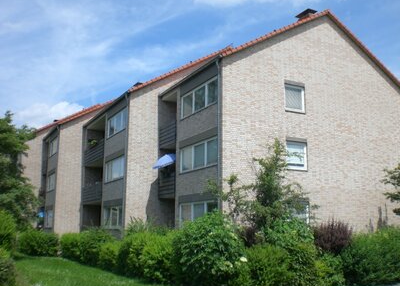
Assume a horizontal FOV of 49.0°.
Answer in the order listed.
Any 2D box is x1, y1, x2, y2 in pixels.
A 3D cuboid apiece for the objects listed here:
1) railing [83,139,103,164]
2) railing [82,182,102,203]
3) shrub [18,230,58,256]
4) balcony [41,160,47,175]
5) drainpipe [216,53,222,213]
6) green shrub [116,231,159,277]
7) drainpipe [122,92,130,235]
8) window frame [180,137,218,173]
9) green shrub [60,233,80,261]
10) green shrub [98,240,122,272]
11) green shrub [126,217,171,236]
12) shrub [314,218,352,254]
[{"bbox_3d":[-7.288,0.757,29.992,0.120,1.100,5.100,6,-12,-27],"label":"railing"},{"bbox_3d":[-7.307,3.409,29.486,0.120,1.100,5.100,6,-12,-27],"label":"railing"},{"bbox_3d":[-8.723,5.471,23.970,2.000,1.420,1.500,6,-12,-27],"label":"shrub"},{"bbox_3d":[-13.086,2.039,36.878,0.100,1.100,2.400,6,-12,-28],"label":"balcony"},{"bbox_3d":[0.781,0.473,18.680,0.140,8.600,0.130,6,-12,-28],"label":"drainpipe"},{"bbox_3d":[-1.874,3.355,13.390,1.350,1.350,1.250,1,-10,-8],"label":"green shrub"},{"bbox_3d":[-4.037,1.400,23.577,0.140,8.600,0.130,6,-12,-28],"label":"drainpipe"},{"bbox_3d":[-0.105,0.610,20.573,0.120,1.220,3.650,6,-12,-28],"label":"window frame"},{"bbox_3d":[-5.579,4.457,18.924,1.000,1.200,1.000,3,-11,-16],"label":"green shrub"},{"bbox_3d":[-3.519,4.370,17.077,0.870,1.070,0.900,6,-12,-27],"label":"green shrub"},{"bbox_3d":[-2.112,4.187,18.440,1.850,1.960,1.600,6,-12,-27],"label":"green shrub"},{"bbox_3d":[3.961,3.134,12.974,1.250,1.600,1.200,-3,-11,16],"label":"shrub"}]

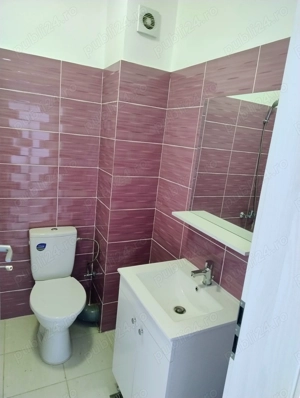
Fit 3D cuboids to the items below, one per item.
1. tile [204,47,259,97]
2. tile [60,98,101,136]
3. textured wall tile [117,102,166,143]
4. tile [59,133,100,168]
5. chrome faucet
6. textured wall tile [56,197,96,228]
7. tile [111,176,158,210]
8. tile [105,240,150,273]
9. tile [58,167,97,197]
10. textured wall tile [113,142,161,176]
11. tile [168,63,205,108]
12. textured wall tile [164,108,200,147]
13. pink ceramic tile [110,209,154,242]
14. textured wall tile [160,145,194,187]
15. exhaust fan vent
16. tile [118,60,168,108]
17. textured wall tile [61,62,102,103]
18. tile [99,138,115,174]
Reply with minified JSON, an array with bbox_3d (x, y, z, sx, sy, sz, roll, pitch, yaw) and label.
[{"bbox_3d":[0.412,-0.628,1.465,0.010,0.250,0.398,-1,15,-28],"label":"tile"},{"bbox_3d":[-0.525,-0.616,2.112,0.306,0.250,0.010,-1,14,-27],"label":"tile"},{"bbox_3d":[-0.057,-0.528,1.943,0.372,0.250,0.010,-1,14,-27],"label":"textured wall tile"},{"bbox_3d":[-0.547,-0.369,2.159,0.312,0.250,0.010,-1,15,-28],"label":"tile"},{"bbox_3d":[0.289,0.406,1.498,0.140,0.137,0.048,-1,15,-28],"label":"chrome faucet"},{"bbox_3d":[-0.598,0.116,2.271,0.312,0.250,0.010,-1,15,-28],"label":"textured wall tile"},{"bbox_3d":[-0.107,-0.038,2.042,0.376,0.250,0.010,-1,15,-28],"label":"tile"},{"bbox_3d":[-0.160,0.448,2.167,0.372,0.250,0.010,-1,14,-27],"label":"tile"},{"bbox_3d":[-0.577,-0.128,2.224,0.306,0.250,0.010,-1,14,-27],"label":"tile"},{"bbox_3d":[-0.083,-0.284,1.999,0.372,0.250,0.010,-1,14,-27],"label":"textured wall tile"},{"bbox_3d":[0.232,-0.725,1.803,0.010,0.250,0.386,-1,15,-28],"label":"tile"},{"bbox_3d":[0.206,-0.477,1.851,0.010,0.250,0.389,-1,15,-28],"label":"textured wall tile"},{"bbox_3d":[-0.133,0.204,2.098,0.376,0.250,0.010,-1,15,-28],"label":"pink ceramic tile"},{"bbox_3d":[0.181,-0.237,1.915,0.010,0.250,0.386,-1,15,-28],"label":"textured wall tile"},{"bbox_3d":[-0.011,-1.137,1.785,0.145,0.150,0.026,-1,14,-27],"label":"exhaust fan vent"},{"bbox_3d":[-0.031,-0.765,1.875,0.376,0.250,0.010,-1,15,-28],"label":"tile"},{"bbox_3d":[-0.496,-0.854,2.048,0.312,0.250,0.010,-1,15,-28],"label":"textured wall tile"},{"bbox_3d":[-0.329,-0.323,2.060,0.010,0.250,0.383,-1,15,-28],"label":"tile"}]

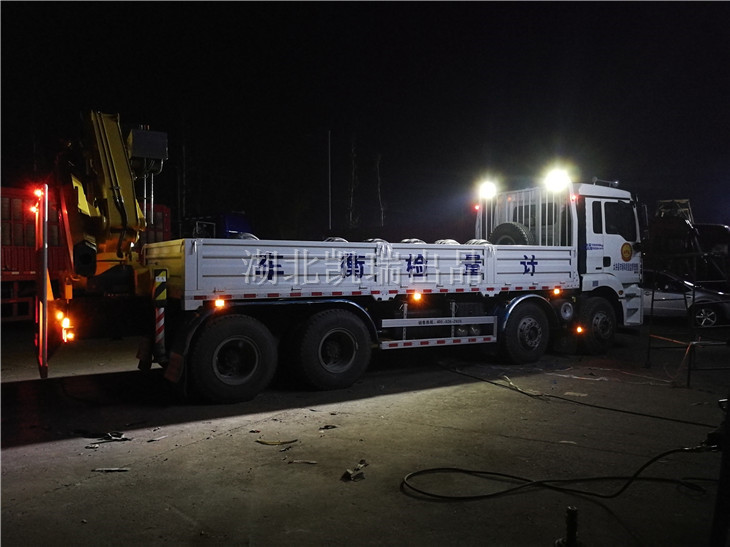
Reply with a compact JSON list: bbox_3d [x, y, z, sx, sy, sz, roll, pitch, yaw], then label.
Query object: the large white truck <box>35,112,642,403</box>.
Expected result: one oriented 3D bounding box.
[{"bbox_3d":[0.426,-0.293,9.513,10.282,3.666,2.525,-1,0,-31],"label":"large white truck"}]

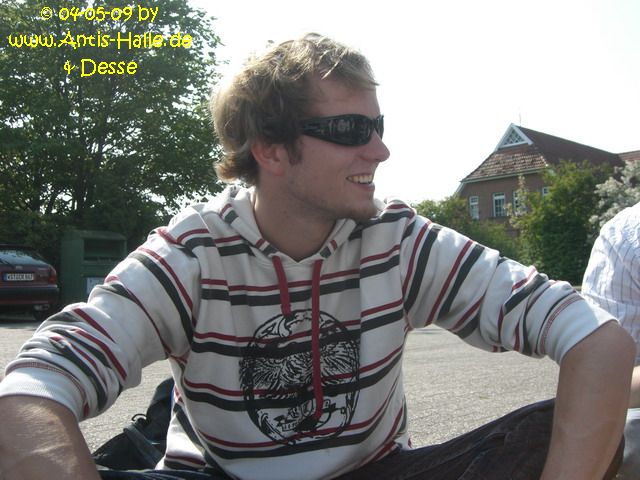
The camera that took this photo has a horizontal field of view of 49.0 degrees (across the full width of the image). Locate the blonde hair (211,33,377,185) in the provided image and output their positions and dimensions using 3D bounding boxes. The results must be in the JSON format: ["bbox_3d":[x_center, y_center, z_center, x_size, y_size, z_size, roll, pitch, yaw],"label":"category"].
[{"bbox_3d":[-0.036,-0.178,0.950,0.215,0.205,0.180,-2,-3,16],"label":"blonde hair"}]

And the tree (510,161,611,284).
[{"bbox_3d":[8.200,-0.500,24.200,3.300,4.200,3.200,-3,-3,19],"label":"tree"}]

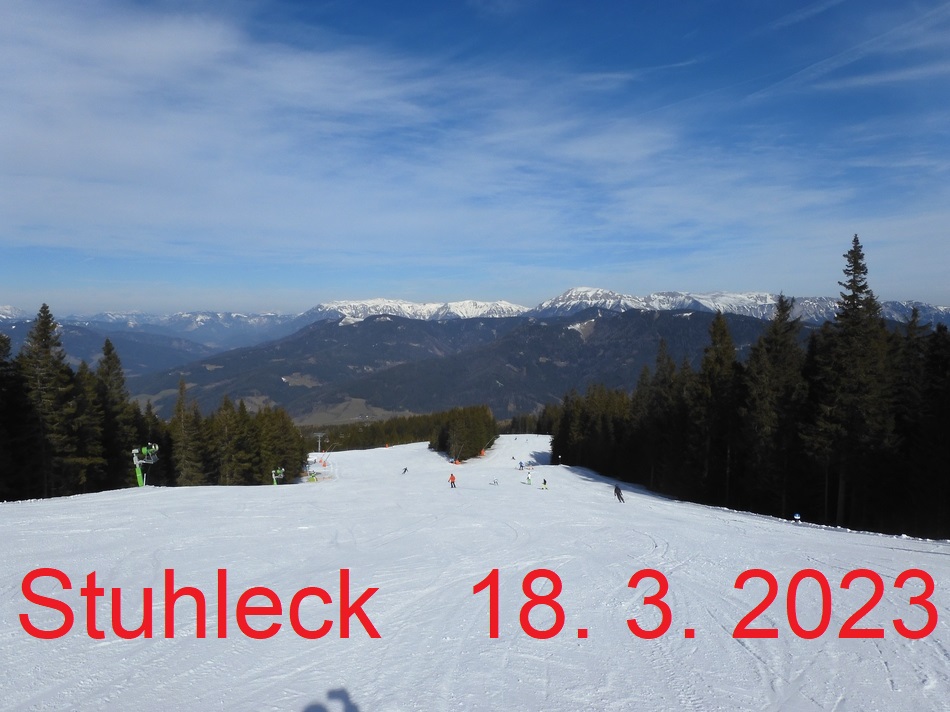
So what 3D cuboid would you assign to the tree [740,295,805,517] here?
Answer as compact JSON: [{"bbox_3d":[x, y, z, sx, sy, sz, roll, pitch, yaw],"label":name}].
[{"bbox_3d":[27.559,4.724,61.000,5.930,20.840,5.930,0,4,0],"label":"tree"}]

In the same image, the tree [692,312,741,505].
[{"bbox_3d":[25.672,5.687,70.000,5.100,20.620,5.100,0,4,0],"label":"tree"}]

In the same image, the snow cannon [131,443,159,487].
[{"bbox_3d":[-35.133,11.534,70.000,2.600,4.680,1.600,2,4,30],"label":"snow cannon"}]

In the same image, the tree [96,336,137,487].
[{"bbox_3d":[-40.718,6.606,75.000,4.780,17.200,4.780,0,4,0],"label":"tree"}]

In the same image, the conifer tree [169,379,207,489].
[{"bbox_3d":[-38.153,10.156,88.000,5.080,14.830,5.080,0,4,0],"label":"conifer tree"}]

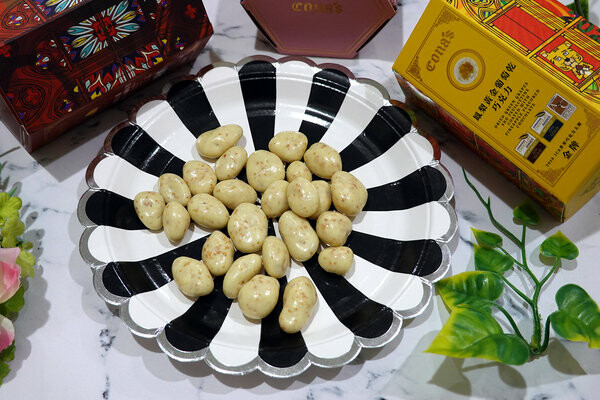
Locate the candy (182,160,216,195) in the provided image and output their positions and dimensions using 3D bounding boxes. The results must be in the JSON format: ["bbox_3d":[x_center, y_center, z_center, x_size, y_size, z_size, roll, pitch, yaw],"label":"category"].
[{"bbox_3d":[-0.060,-0.014,0.402,0.019,0.018,0.024,-26,62,-16],"label":"candy"}]

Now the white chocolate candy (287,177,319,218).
[{"bbox_3d":[0.002,-0.002,0.413,0.019,0.018,0.028,-15,58,-11],"label":"white chocolate candy"}]

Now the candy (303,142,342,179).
[{"bbox_3d":[0.015,-0.026,0.436,0.021,0.019,0.028,-34,64,-21],"label":"candy"}]

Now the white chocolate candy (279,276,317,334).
[{"bbox_3d":[-0.001,0.054,0.341,0.017,0.015,0.032,14,58,8],"label":"white chocolate candy"}]

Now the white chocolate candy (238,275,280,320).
[{"bbox_3d":[-0.023,0.055,0.382,0.023,0.021,0.027,24,60,14],"label":"white chocolate candy"}]

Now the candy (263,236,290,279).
[{"bbox_3d":[-0.013,0.031,0.357,0.014,0.012,0.026,-12,58,-8],"label":"candy"}]

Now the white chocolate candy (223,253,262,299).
[{"bbox_3d":[-0.032,0.042,0.369,0.015,0.014,0.030,24,60,13],"label":"white chocolate candy"}]

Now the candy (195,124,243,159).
[{"bbox_3d":[-0.048,-0.035,0.398,0.029,0.015,0.016,-26,61,-16],"label":"candy"}]

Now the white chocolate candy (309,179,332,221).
[{"bbox_3d":[0.010,0.000,0.377,0.016,0.014,0.026,11,58,7],"label":"white chocolate candy"}]

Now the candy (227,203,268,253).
[{"bbox_3d":[-0.030,0.015,0.379,0.022,0.020,0.031,-8,58,-6],"label":"candy"}]

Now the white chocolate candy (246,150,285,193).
[{"bbox_3d":[-0.022,-0.018,0.429,0.024,0.022,0.030,-8,57,-6],"label":"white chocolate candy"}]

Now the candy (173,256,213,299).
[{"bbox_3d":[-0.056,0.040,0.348,0.018,0.017,0.026,-38,65,-22],"label":"candy"}]

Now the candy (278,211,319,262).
[{"bbox_3d":[-0.001,0.020,0.378,0.020,0.019,0.034,-19,60,-13],"label":"candy"}]

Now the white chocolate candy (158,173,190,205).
[{"bbox_3d":[-0.075,-0.006,0.398,0.017,0.016,0.025,-28,62,-17],"label":"white chocolate candy"}]

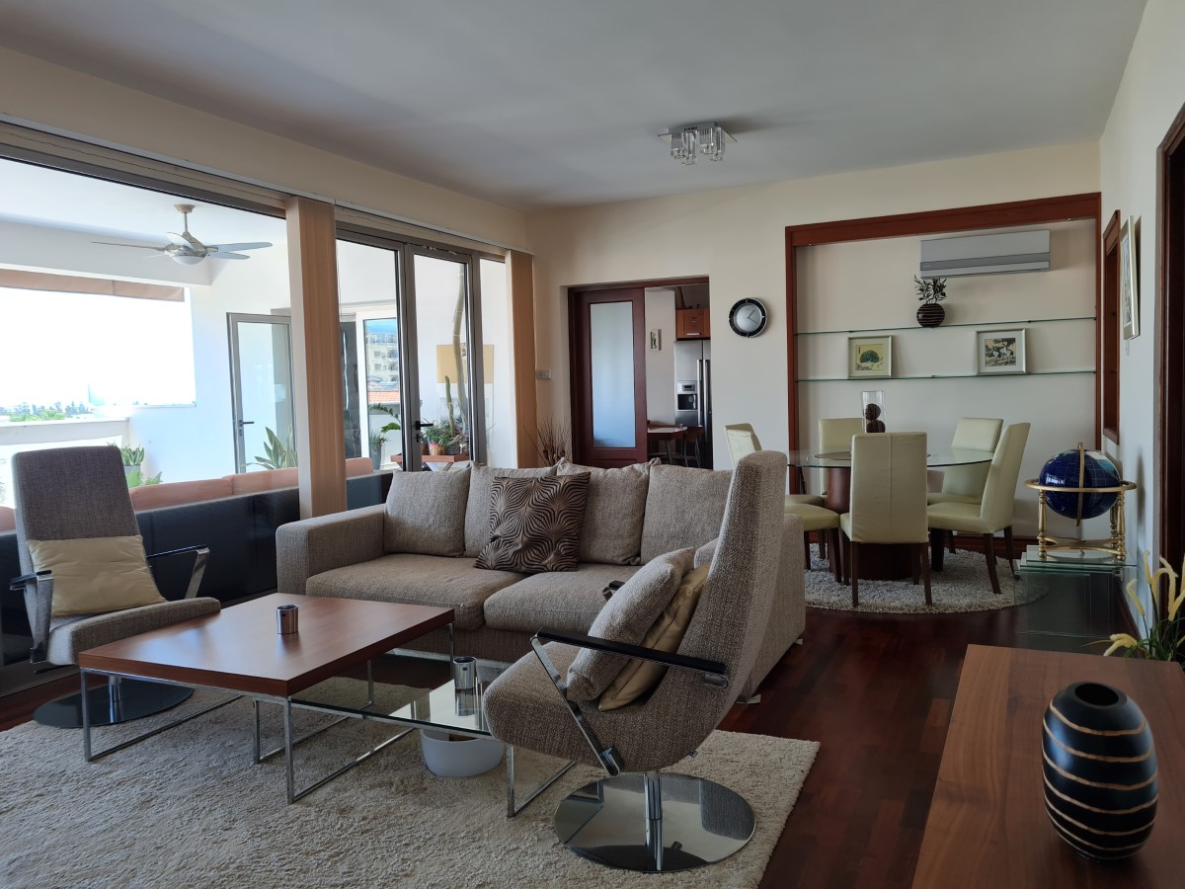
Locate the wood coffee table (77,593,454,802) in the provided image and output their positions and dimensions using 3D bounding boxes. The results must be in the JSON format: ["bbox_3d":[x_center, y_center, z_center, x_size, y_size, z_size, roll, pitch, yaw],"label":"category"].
[{"bbox_3d":[-1.166,0.887,3.360,0.924,0.386,0.946,0,4,24],"label":"wood coffee table"}]

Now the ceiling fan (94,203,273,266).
[{"bbox_3d":[-3.132,-1.612,6.855,1.321,0.459,1.321,0,4,26],"label":"ceiling fan"}]

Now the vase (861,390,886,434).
[{"bbox_3d":[1.839,-0.132,5.817,0.145,0.420,0.145,0,4,25],"label":"vase"}]

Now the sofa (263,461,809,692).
[{"bbox_3d":[-0.296,0.566,4.397,2.434,0.890,1.033,0,4,25],"label":"sofa"}]

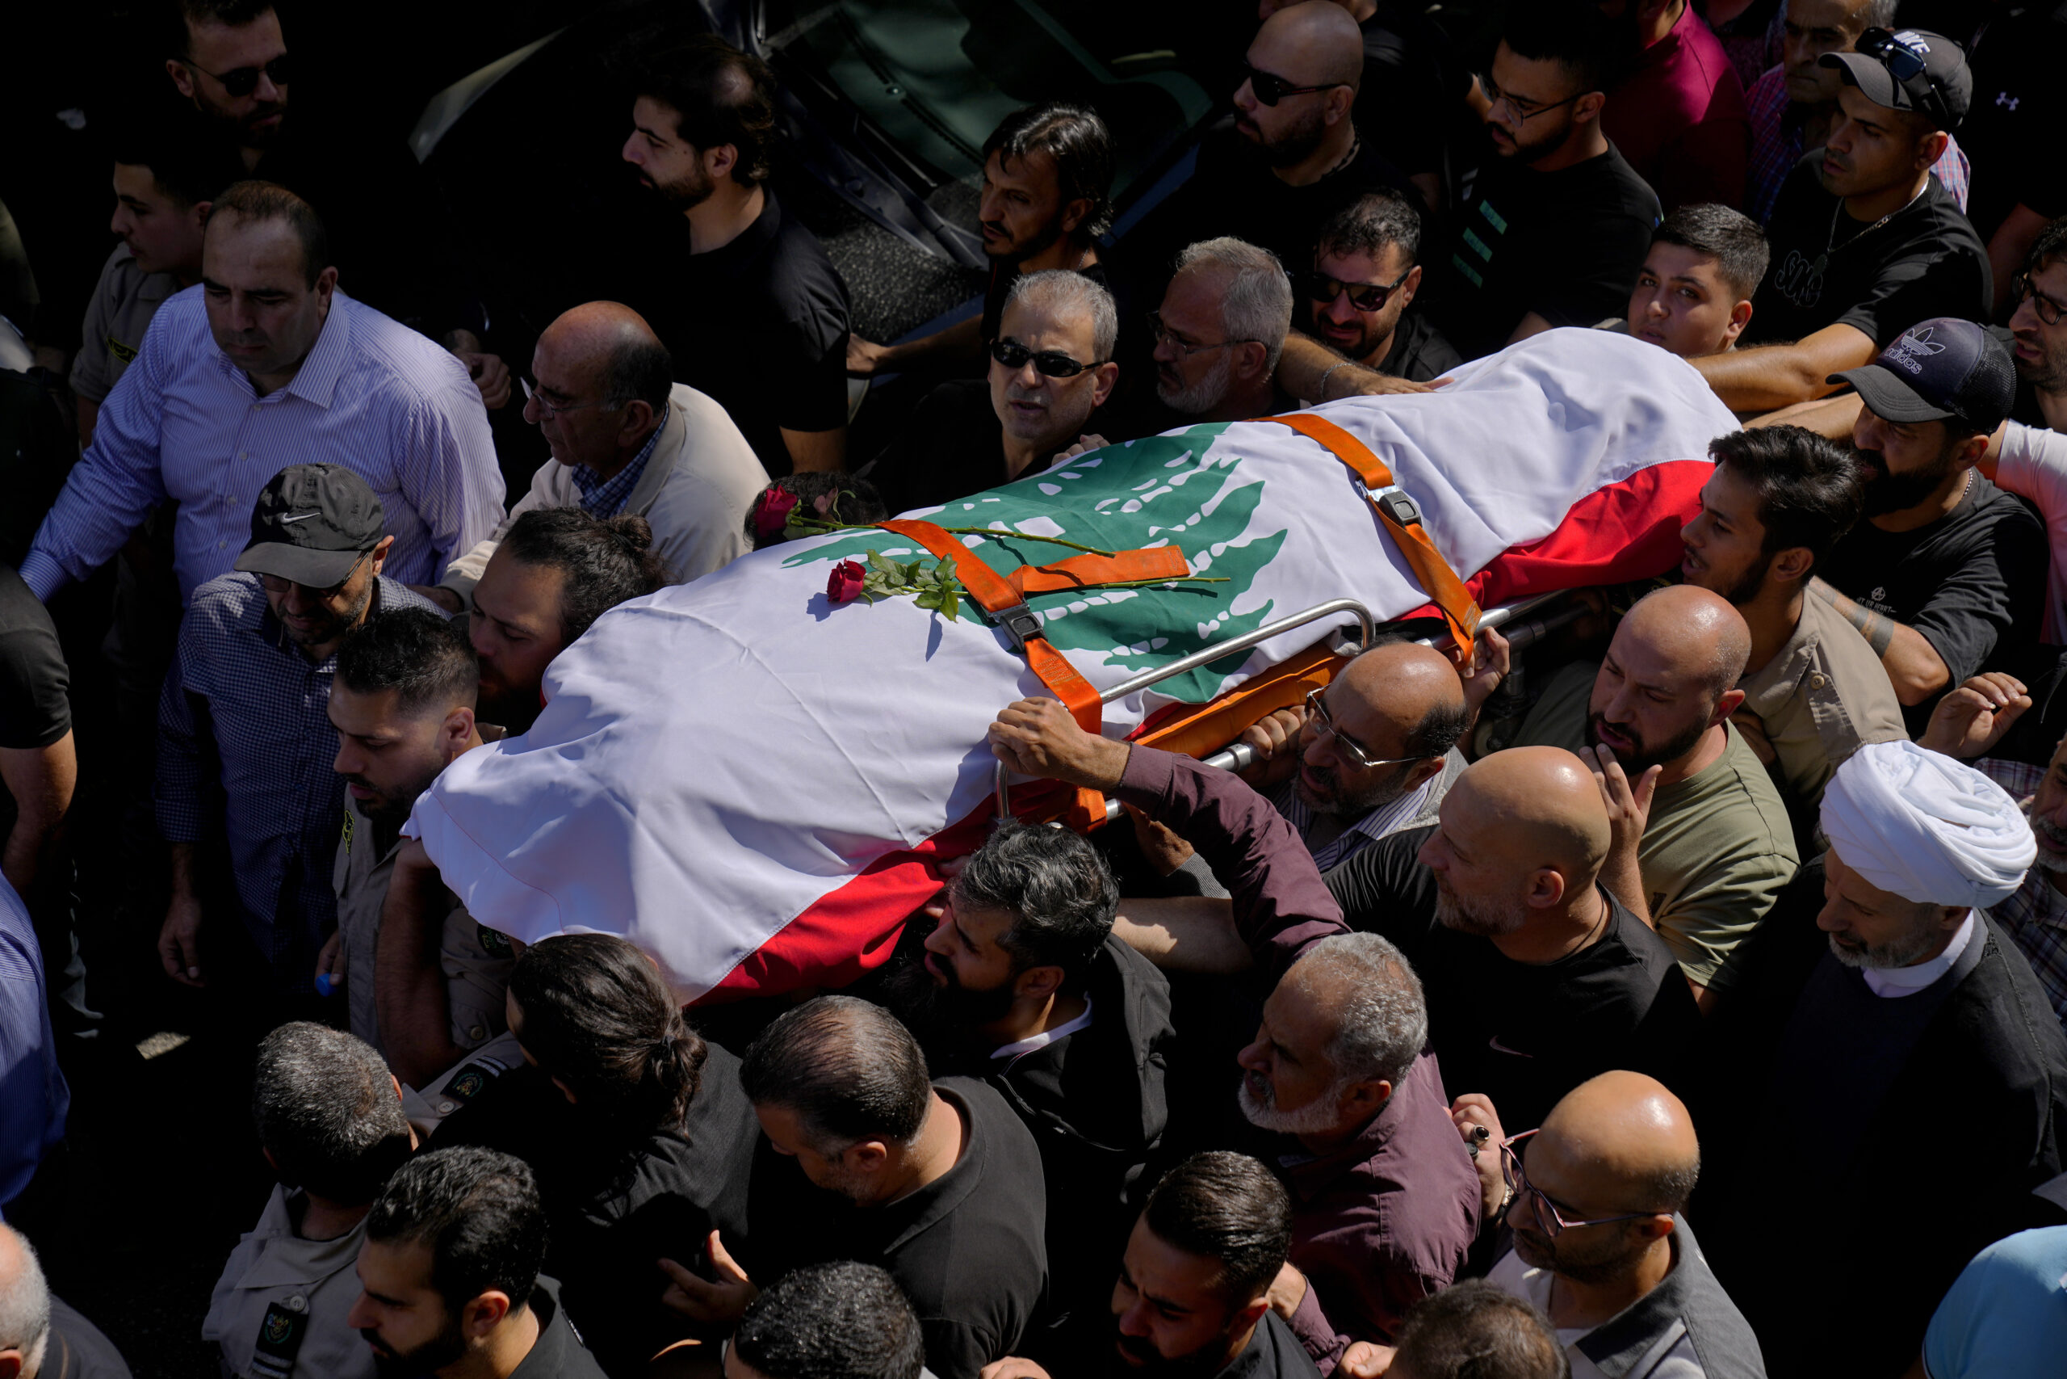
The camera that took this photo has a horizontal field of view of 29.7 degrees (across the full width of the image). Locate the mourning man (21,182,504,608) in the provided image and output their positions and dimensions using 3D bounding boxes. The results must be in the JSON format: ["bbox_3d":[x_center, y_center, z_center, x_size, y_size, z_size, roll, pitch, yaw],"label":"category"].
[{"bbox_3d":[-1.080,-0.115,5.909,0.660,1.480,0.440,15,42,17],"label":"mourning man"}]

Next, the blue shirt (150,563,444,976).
[{"bbox_3d":[-0.994,0.136,5.524,0.490,0.700,0.310,16,39,20],"label":"blue shirt"}]

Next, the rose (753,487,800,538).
[{"bbox_3d":[-0.336,-0.232,5.130,0.060,0.065,0.060,8,37,11],"label":"rose"}]

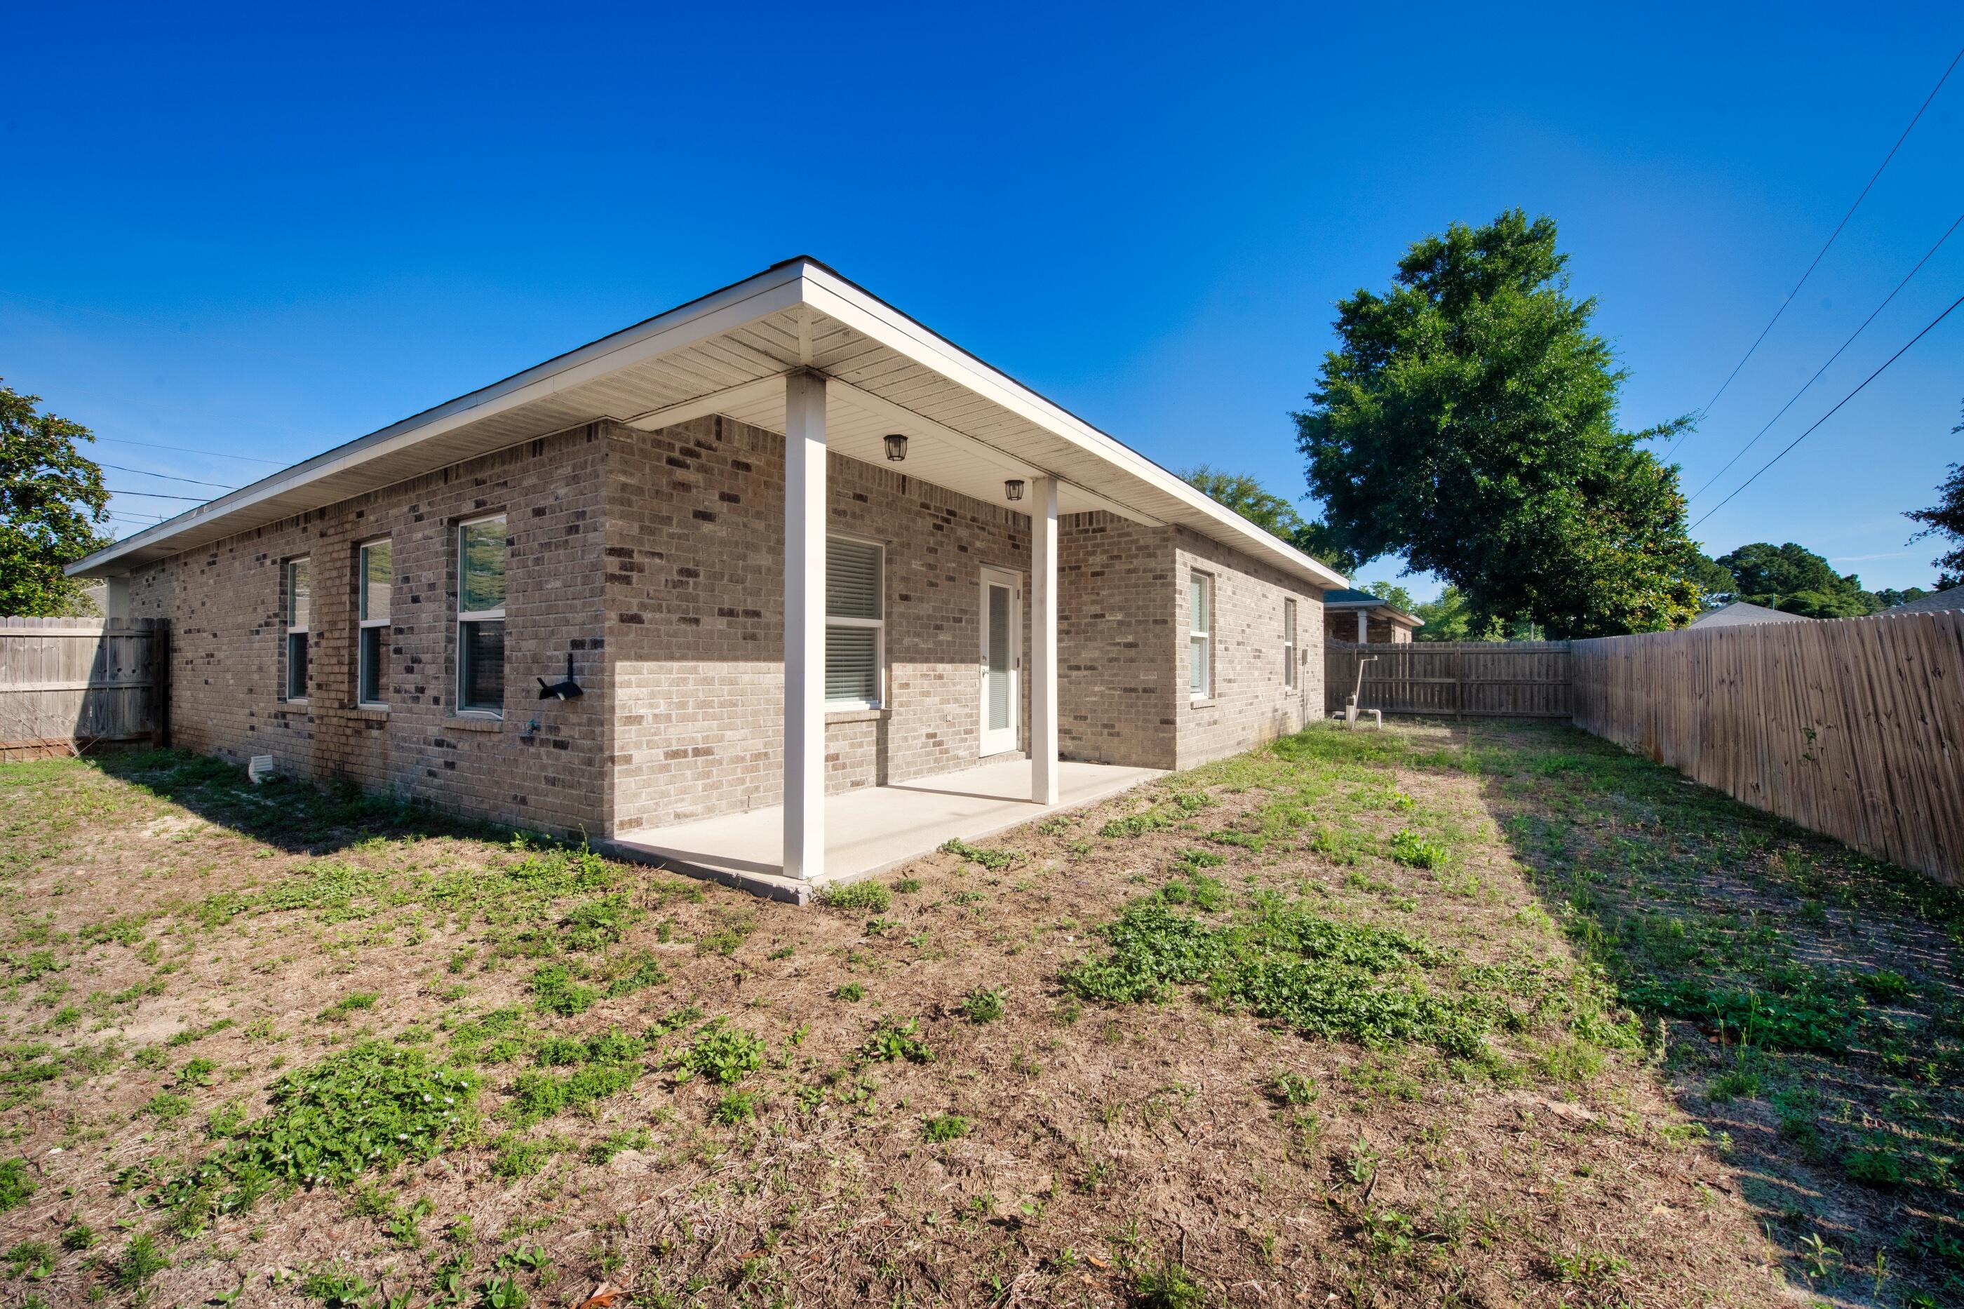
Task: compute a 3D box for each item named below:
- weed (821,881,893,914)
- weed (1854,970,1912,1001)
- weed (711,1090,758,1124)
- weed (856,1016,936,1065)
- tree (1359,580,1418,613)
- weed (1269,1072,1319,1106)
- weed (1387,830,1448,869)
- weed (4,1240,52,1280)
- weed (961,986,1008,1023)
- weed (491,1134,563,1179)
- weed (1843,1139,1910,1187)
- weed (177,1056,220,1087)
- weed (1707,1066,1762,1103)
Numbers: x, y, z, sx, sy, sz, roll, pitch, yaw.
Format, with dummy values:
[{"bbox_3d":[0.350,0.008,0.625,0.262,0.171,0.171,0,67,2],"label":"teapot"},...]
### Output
[{"bbox_3d":[-0.619,1.190,3.767,0.364,0.109,0.291,0,-1,-9],"label":"weed"},{"bbox_3d":[3.789,1.389,3.209,0.167,0.099,0.159,1,-1,-40],"label":"weed"},{"bbox_3d":[-0.696,1.272,2.148,0.128,0.046,0.115,0,-1,-18],"label":"weed"},{"bbox_3d":[-0.278,1.247,2.473,0.251,0.101,0.239,0,-1,-6],"label":"weed"},{"bbox_3d":[22.177,-1.167,42.015,3.800,5.864,3.800,0,-1,28],"label":"tree"},{"bbox_3d":[0.941,1.309,2.304,0.139,0.064,0.132,0,-1,22],"label":"weed"},{"bbox_3d":[2.787,1.244,4.881,0.348,0.221,0.400,0,-1,30],"label":"weed"},{"bbox_3d":[-2.056,1.304,1.646,0.067,0.045,0.067,0,-1,39],"label":"weed"},{"bbox_3d":[0.005,1.240,2.704,0.175,0.103,0.158,0,-1,0],"label":"weed"},{"bbox_3d":[-1.157,1.278,1.948,0.158,0.065,0.150,0,-1,-31],"label":"weed"},{"bbox_3d":[2.399,1.364,2.052,0.129,0.091,0.117,1,-1,-41],"label":"weed"},{"bbox_3d":[-2.406,1.280,2.347,0.087,0.070,0.096,-1,-1,44],"label":"weed"},{"bbox_3d":[2.374,1.358,2.411,0.130,0.078,0.110,-1,-1,44],"label":"weed"}]

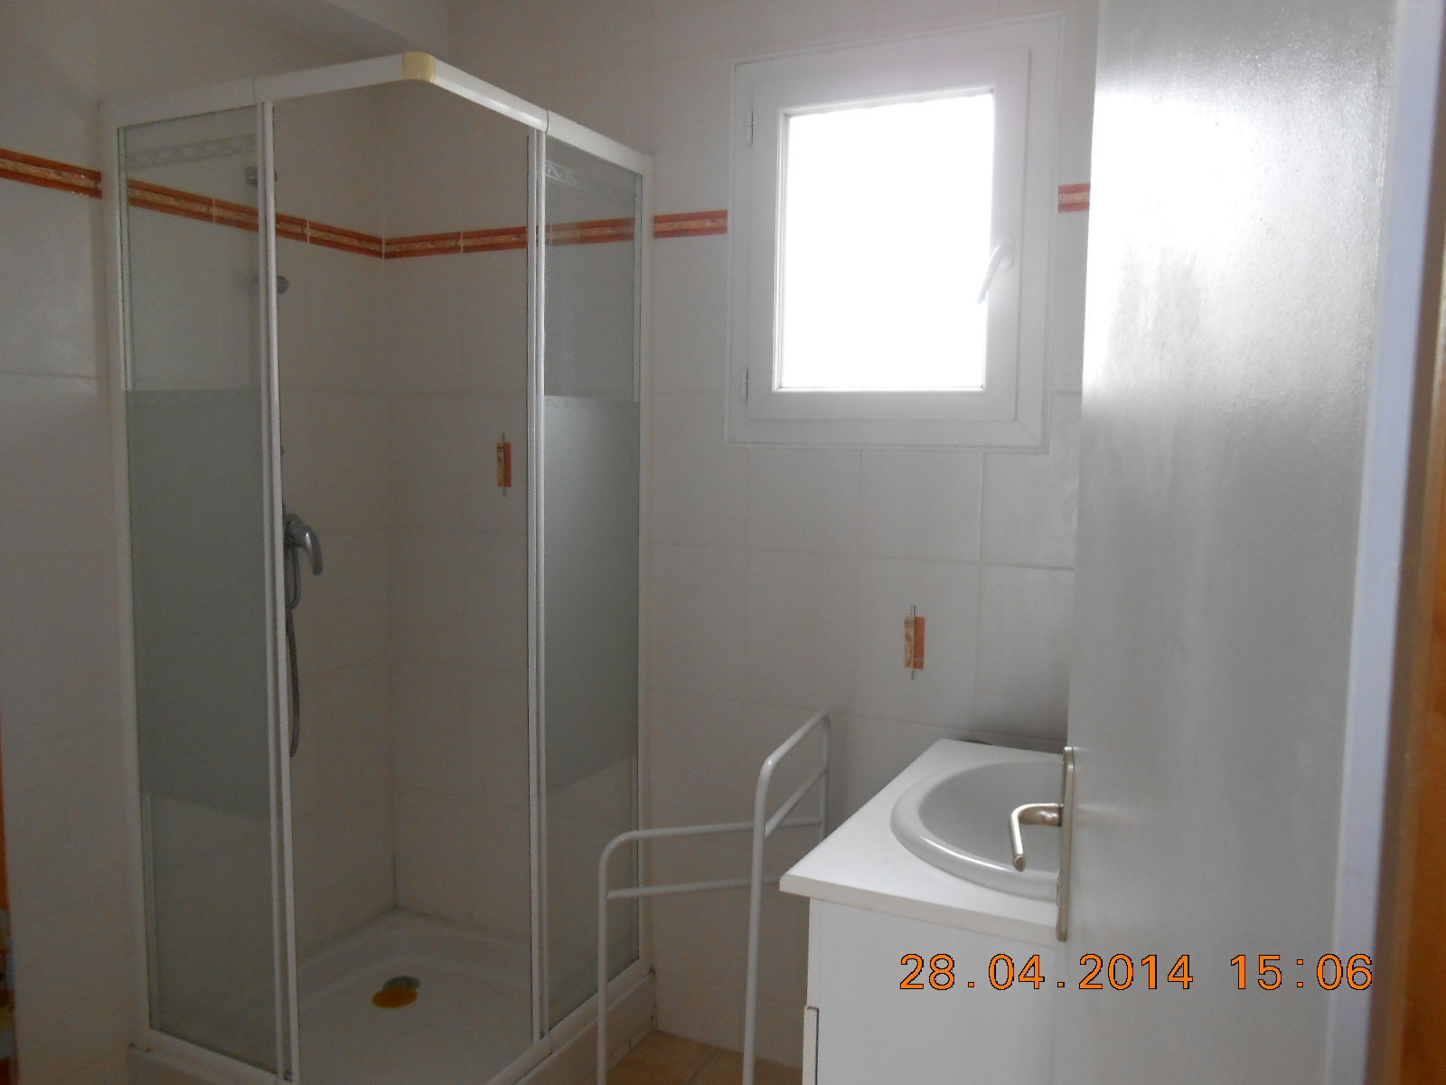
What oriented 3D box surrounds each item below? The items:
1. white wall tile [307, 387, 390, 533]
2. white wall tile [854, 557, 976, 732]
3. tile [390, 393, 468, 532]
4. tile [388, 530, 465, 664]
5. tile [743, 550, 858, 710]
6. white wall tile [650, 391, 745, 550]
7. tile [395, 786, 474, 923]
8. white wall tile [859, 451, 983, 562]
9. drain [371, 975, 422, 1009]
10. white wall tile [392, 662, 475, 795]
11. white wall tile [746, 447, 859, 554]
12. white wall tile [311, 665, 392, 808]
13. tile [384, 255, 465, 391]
[{"bbox_3d":[-0.905,-0.199,2.643,0.010,0.331,0.245,4,6,25],"label":"white wall tile"},{"bbox_3d":[0.392,0.200,2.201,0.251,0.331,0.010,4,6,25],"label":"white wall tile"},{"bbox_3d":[-0.737,-0.201,2.705,0.243,0.332,0.010,4,6,25],"label":"tile"},{"bbox_3d":[-0.742,0.131,2.738,0.243,0.332,0.010,4,6,25],"label":"tile"},{"bbox_3d":[0.164,0.186,2.309,0.251,0.331,0.010,4,6,25],"label":"tile"},{"bbox_3d":[-0.059,-0.159,2.384,0.251,0.331,0.010,4,6,25],"label":"white wall tile"},{"bbox_3d":[-0.748,0.803,2.804,0.248,0.331,0.010,4,6,25],"label":"tile"},{"bbox_3d":[0.395,-0.073,2.171,0.250,0.216,0.010,4,6,25],"label":"white wall tile"},{"bbox_3d":[-0.768,1.053,2.558,0.120,0.020,0.140,-1,6,-17],"label":"drain"},{"bbox_3d":[-0.746,0.463,2.771,0.243,0.332,0.010,4,6,25],"label":"white wall tile"},{"bbox_3d":[0.169,-0.090,2.281,0.251,0.219,0.010,4,6,25],"label":"white wall tile"},{"bbox_3d":[-0.917,0.466,2.711,0.010,0.332,0.243,4,6,25],"label":"white wall tile"},{"bbox_3d":[-0.732,-0.532,2.672,0.243,0.332,0.010,4,6,25],"label":"tile"}]

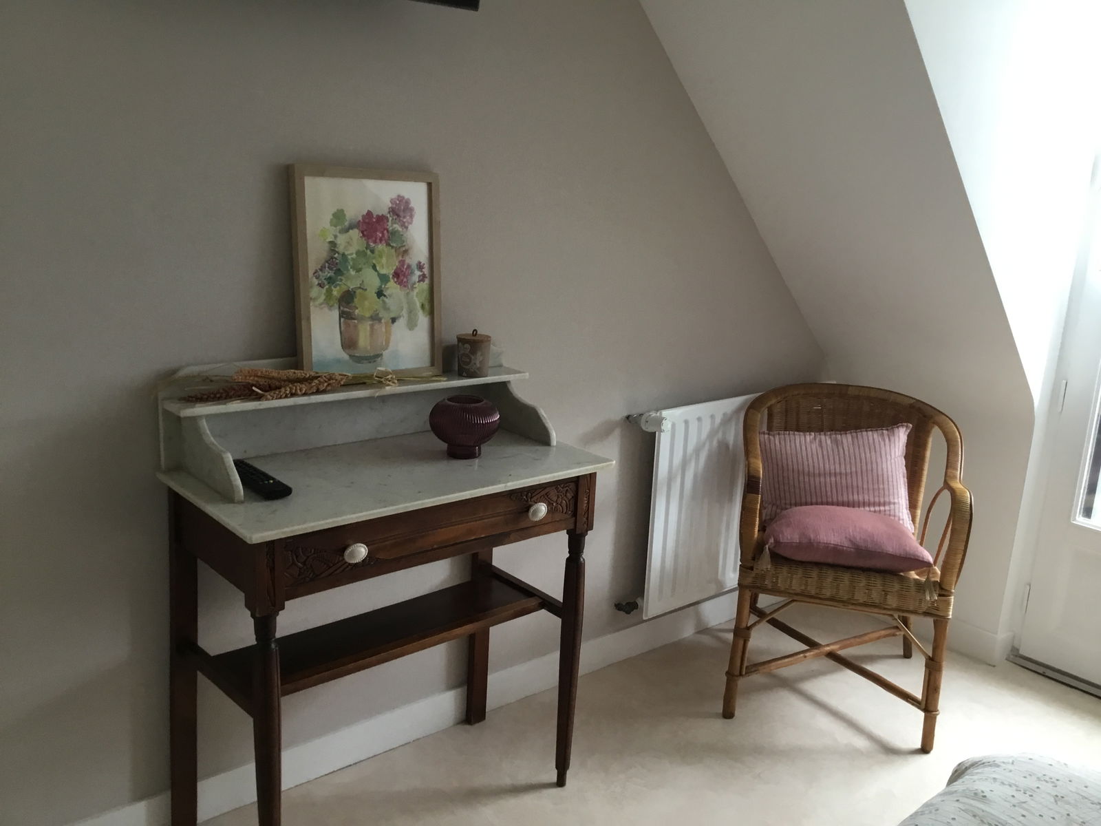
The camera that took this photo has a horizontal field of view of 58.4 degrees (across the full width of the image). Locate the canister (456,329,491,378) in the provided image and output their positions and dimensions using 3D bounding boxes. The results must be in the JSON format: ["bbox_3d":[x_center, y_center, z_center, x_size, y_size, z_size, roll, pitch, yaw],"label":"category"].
[{"bbox_3d":[-0.171,-0.136,2.195,0.077,0.101,0.077,3,13,-1],"label":"canister"}]

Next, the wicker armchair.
[{"bbox_3d":[0.787,0.367,2.659,0.576,0.800,0.579,6,14,13],"label":"wicker armchair"}]

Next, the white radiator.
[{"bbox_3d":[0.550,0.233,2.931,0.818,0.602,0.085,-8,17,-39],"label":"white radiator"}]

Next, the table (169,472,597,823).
[{"bbox_3d":[-0.320,0.484,2.025,0.765,0.745,0.378,-9,18,-41],"label":"table"}]

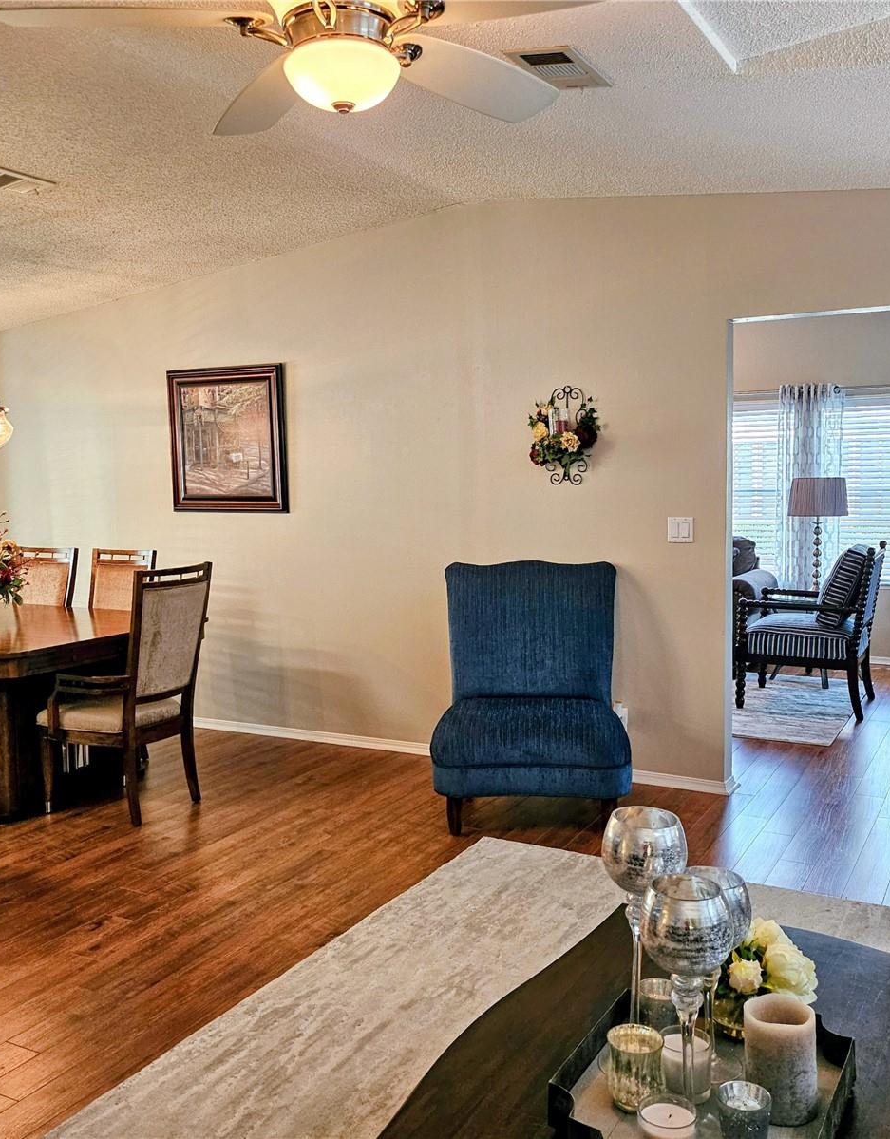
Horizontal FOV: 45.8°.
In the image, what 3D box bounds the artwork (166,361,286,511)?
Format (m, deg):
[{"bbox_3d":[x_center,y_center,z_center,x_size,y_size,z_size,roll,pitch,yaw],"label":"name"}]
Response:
[{"bbox_3d":[-1.174,-0.697,5.676,0.740,0.760,0.040,2,6,29],"label":"artwork"}]

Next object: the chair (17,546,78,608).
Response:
[{"bbox_3d":[-2.385,0.431,5.799,0.500,1.080,0.620,2,6,29],"label":"chair"}]

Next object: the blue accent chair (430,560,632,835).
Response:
[{"bbox_3d":[0.366,0.508,4.529,0.790,1.055,0.780,0,5,6],"label":"blue accent chair"}]

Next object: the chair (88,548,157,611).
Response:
[{"bbox_3d":[-1.787,0.447,5.246,0.490,1.050,0.610,2,6,29],"label":"chair"}]

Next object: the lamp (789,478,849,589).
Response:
[{"bbox_3d":[2.442,-0.179,6.901,0.400,0.850,0.400,2,6,29],"label":"lamp"}]

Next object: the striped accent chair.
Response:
[{"bbox_3d":[2.251,0.333,6.508,0.800,1.000,0.700,2,6,32],"label":"striped accent chair"}]

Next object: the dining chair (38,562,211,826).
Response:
[{"bbox_3d":[-1.404,0.515,4.642,0.600,1.080,0.570,2,6,29],"label":"dining chair"}]

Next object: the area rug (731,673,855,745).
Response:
[{"bbox_3d":[1.332,0.804,6.972,2.600,0.012,1.900,2,6,29],"label":"area rug"}]

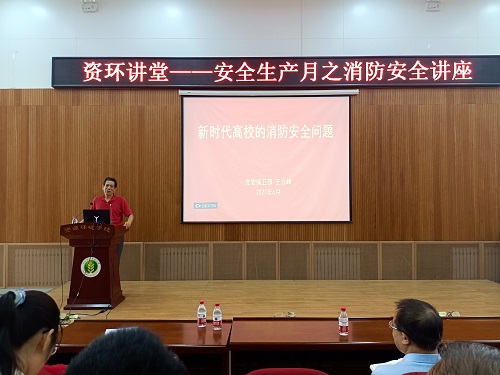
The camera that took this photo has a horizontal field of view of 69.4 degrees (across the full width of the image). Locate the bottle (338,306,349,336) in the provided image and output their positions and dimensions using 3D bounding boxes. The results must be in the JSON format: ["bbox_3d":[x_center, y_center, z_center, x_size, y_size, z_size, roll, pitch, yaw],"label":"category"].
[{"bbox_3d":[0.646,0.914,2.482,0.065,0.193,0.065,0,-1,0],"label":"bottle"}]

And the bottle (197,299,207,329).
[{"bbox_3d":[-0.356,0.941,2.692,0.065,0.193,0.065,0,-1,0],"label":"bottle"}]

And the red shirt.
[{"bbox_3d":[-2.071,0.389,5.400,0.600,0.580,0.300,0,-1,-3],"label":"red shirt"}]

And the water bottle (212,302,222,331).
[{"bbox_3d":[-0.235,0.937,2.637,0.065,0.193,0.065,0,-1,0],"label":"water bottle"}]

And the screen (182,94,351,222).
[{"bbox_3d":[0.291,-0.501,6.300,2.940,2.210,0.060,0,-1,-1],"label":"screen"}]

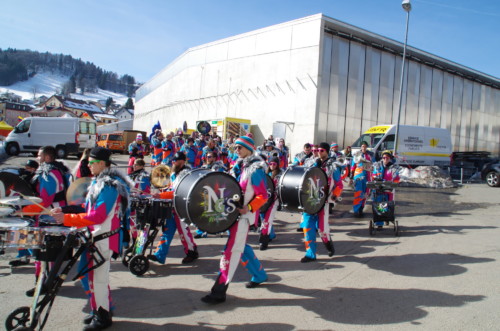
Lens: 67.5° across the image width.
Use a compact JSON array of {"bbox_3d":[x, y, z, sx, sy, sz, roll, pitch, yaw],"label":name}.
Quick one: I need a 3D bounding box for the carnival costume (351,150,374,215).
[{"bbox_3d":[2.709,0.467,9.030,0.620,1.580,0.500,5,6,25],"label":"carnival costume"}]

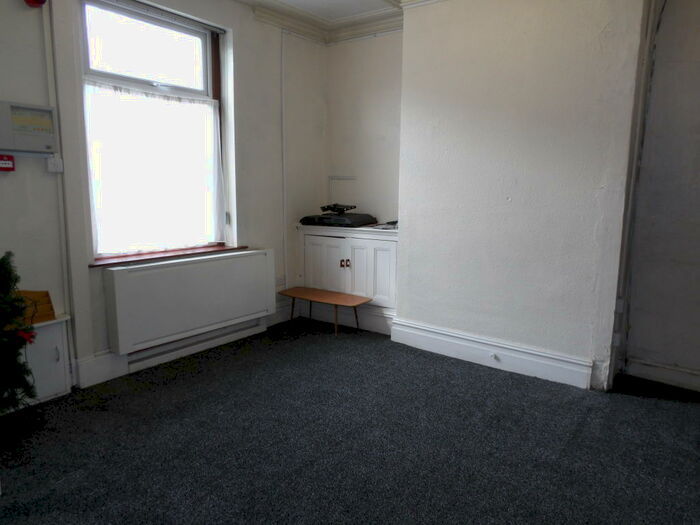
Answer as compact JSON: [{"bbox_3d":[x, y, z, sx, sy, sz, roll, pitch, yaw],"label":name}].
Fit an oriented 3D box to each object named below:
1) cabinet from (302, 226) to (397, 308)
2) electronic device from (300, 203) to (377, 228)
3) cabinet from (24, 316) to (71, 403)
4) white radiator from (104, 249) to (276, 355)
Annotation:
[{"bbox_3d":[0.079,-0.012,4.933,1.188,0.734,0.396,8,11,37],"label":"cabinet"},{"bbox_3d":[-0.123,-0.484,4.955,0.730,0.202,0.445,8,11,37],"label":"electronic device"},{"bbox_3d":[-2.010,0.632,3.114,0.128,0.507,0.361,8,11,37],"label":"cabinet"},{"bbox_3d":[-1.208,0.258,3.953,0.163,0.605,1.469,8,11,37],"label":"white radiator"}]

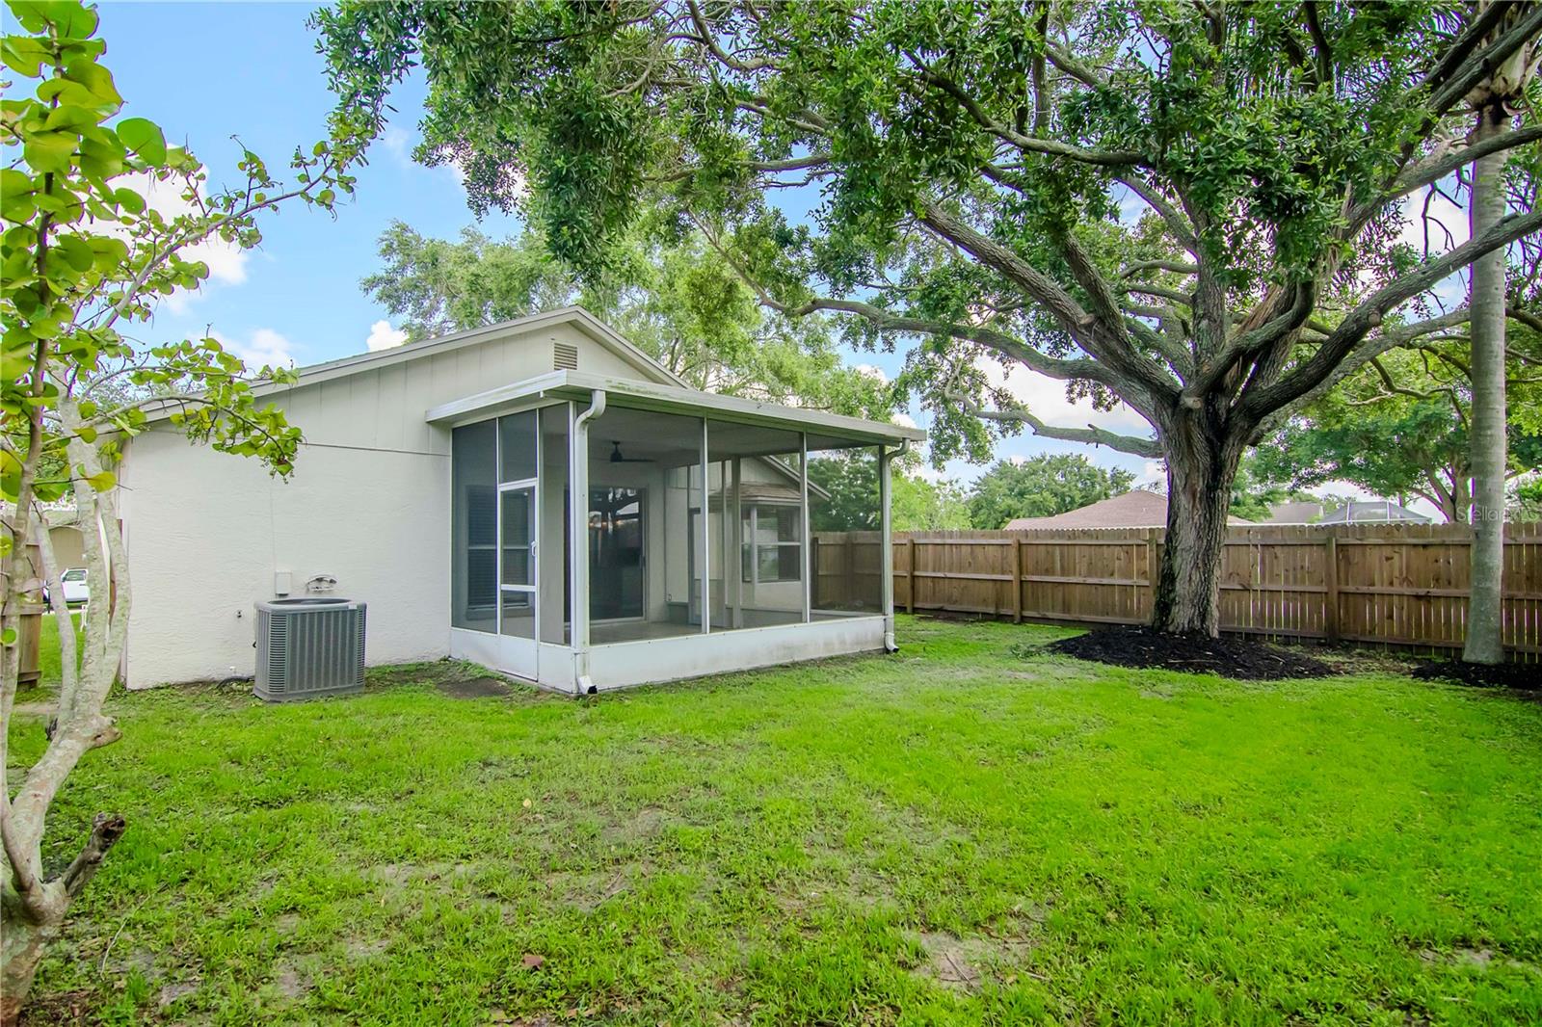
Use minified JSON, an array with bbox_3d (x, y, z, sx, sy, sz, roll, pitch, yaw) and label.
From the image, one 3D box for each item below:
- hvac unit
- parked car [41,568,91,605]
[{"bbox_3d":[-4.500,1.330,6.720,0.820,0.830,0.820,2,-5,-43],"label":"hvac unit"},{"bbox_3d":[-27.800,3.040,27.740,4.900,1.720,1.850,0,-4,-18],"label":"parked car"}]

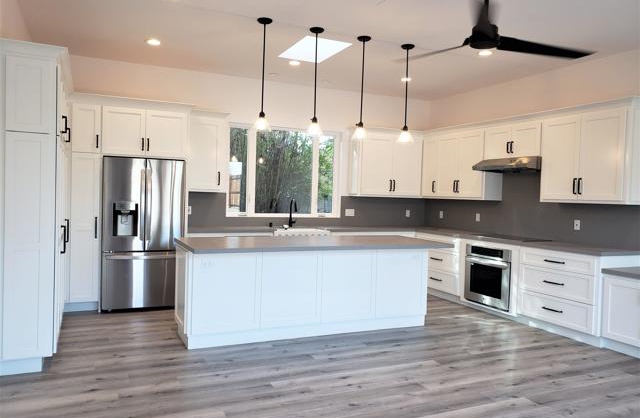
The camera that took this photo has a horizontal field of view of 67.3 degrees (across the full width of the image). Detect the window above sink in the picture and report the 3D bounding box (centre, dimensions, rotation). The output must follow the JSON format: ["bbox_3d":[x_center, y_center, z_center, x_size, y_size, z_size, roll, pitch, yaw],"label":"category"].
[{"bbox_3d":[-0.464,-0.525,6.971,1.758,1.294,0.100,1,2,-25],"label":"window above sink"}]

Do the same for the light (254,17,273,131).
[{"bbox_3d":[-0.537,-1.288,4.622,0.185,1.086,0.185,1,2,-24],"label":"light"}]

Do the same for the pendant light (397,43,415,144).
[{"bbox_3d":[0.958,-1.267,5.303,0.185,1.086,0.185,1,1,0],"label":"pendant light"}]

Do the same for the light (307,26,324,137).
[{"bbox_3d":[-0.038,-1.281,4.849,0.185,1.086,0.185,1,1,0],"label":"light"}]

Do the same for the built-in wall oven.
[{"bbox_3d":[2.300,0.828,6.031,0.600,0.720,0.755,1,2,-25],"label":"built-in wall oven"}]

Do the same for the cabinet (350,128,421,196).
[{"bbox_3d":[1.048,-0.679,7.490,1.130,1.010,0.336,1,2,-25],"label":"cabinet"}]

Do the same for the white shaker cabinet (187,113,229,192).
[{"bbox_3d":[-1.514,-0.722,6.295,0.535,1.015,0.336,1,2,-25],"label":"white shaker cabinet"}]

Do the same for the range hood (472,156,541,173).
[{"bbox_3d":[2.480,-0.557,6.093,0.530,0.145,0.910,1,2,-24],"label":"range hood"}]

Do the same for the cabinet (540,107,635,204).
[{"bbox_3d":[2.975,-0.533,5.258,0.345,0.955,1.040,1,2,-24],"label":"cabinet"}]

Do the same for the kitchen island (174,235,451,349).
[{"bbox_3d":[-0.037,0.796,5.005,2.735,0.915,1.000,1,2,-25],"label":"kitchen island"}]

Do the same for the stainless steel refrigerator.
[{"bbox_3d":[-2.217,0.298,6.004,0.915,1.790,0.740,1,2,-24],"label":"stainless steel refrigerator"}]

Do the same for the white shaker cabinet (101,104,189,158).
[{"bbox_3d":[-2.134,-0.898,5.856,0.975,0.555,0.596,1,2,-25],"label":"white shaker cabinet"}]

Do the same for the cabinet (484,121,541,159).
[{"bbox_3d":[2.530,-0.829,6.040,0.325,0.415,0.890,1,2,-25],"label":"cabinet"}]

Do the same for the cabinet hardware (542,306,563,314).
[{"bbox_3d":[2.482,1.077,5.120,0.035,0.015,0.250,1,2,-24],"label":"cabinet hardware"}]

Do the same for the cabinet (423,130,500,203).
[{"bbox_3d":[2.098,-0.606,7.187,0.345,0.955,1.380,1,2,-24],"label":"cabinet"}]

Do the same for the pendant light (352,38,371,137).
[{"bbox_3d":[0.443,-1.257,5.015,0.165,1.055,0.165,2,2,0],"label":"pendant light"}]

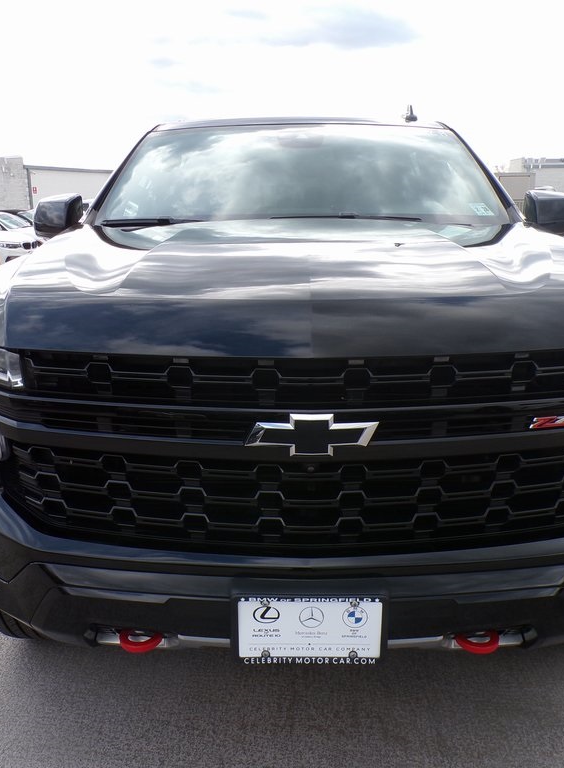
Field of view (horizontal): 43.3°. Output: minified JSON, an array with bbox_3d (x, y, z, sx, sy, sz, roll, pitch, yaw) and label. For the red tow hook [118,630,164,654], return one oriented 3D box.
[{"bbox_3d":[-0.308,0.567,1.557,0.098,0.032,0.080,0,14,1],"label":"red tow hook"}]

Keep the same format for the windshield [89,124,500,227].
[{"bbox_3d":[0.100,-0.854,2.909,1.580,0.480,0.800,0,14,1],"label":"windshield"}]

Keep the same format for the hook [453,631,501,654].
[{"bbox_3d":[0.429,0.567,1.557,0.098,0.032,0.080,0,14,1],"label":"hook"}]

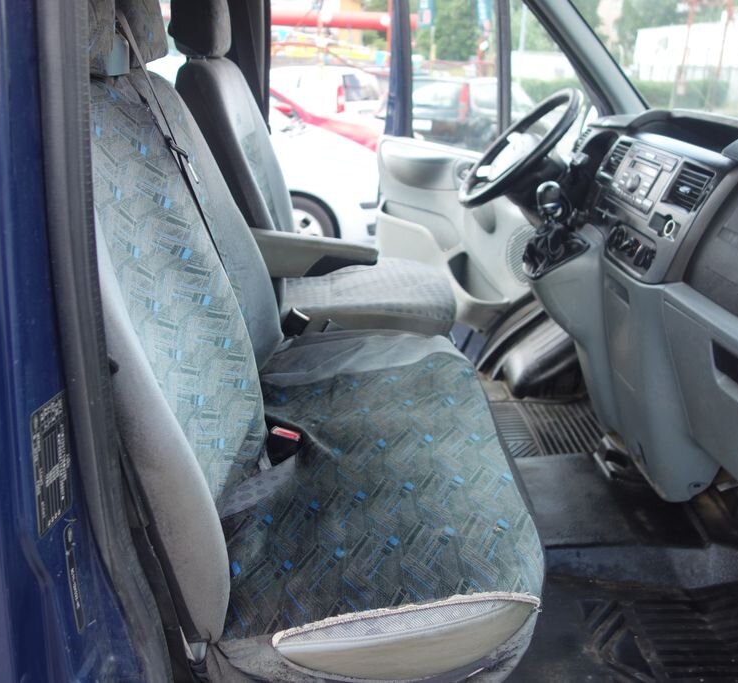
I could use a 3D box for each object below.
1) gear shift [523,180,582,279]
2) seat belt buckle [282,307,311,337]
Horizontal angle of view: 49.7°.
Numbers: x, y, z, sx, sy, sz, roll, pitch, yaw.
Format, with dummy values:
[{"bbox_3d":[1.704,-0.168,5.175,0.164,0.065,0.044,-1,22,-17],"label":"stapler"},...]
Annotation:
[{"bbox_3d":[0.386,-0.233,1.660,0.115,0.180,0.100,-8,20,1],"label":"gear shift"},{"bbox_3d":[-0.164,-0.036,1.770,0.050,0.068,0.027,27,17,-11],"label":"seat belt buckle"}]

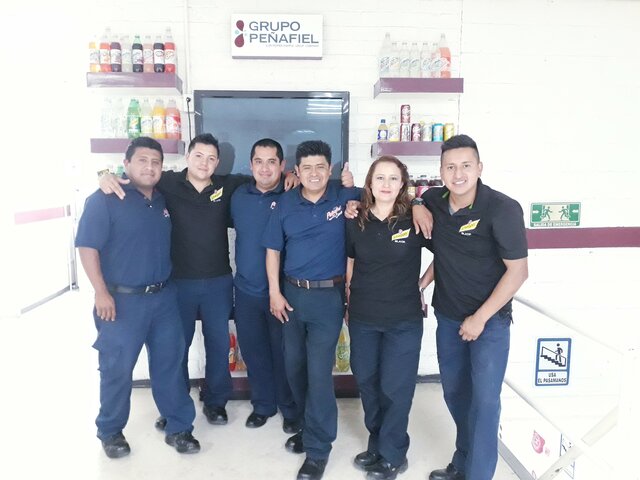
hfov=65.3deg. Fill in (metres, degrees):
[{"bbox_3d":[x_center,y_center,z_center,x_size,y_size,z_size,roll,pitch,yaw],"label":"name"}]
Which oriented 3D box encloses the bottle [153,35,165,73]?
[{"bbox_3d":[-1.051,-1.198,3.245,0.068,0.236,0.068,0,7,-3],"label":"bottle"}]

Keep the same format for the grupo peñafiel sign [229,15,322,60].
[{"bbox_3d":[-0.291,-1.390,3.424,0.625,0.285,0.060,0,7,-3],"label":"grupo peñafiel sign"}]

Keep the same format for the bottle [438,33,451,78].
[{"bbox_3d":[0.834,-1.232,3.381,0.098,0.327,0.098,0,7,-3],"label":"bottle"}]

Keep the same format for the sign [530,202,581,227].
[{"bbox_3d":[1.750,-0.187,3.705,0.372,0.178,0.012,0,7,-3],"label":"sign"}]

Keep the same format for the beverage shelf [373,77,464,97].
[{"bbox_3d":[0.663,-1.018,3.387,0.556,0.092,0.235,0,6,-4],"label":"beverage shelf"}]

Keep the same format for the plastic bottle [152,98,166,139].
[{"bbox_3d":[-1.047,-0.786,3.256,0.086,0.267,0.086,0,7,-3],"label":"plastic bottle"}]

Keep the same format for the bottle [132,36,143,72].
[{"bbox_3d":[-1.155,-1.175,3.172,0.070,0.240,0.070,0,6,-4],"label":"bottle"}]

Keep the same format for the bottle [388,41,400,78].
[{"bbox_3d":[0.492,-1.178,3.288,0.072,0.241,0.072,0,7,-3],"label":"bottle"}]

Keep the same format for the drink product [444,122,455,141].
[{"bbox_3d":[0.880,-0.729,3.382,0.066,0.122,0.066,0,6,-3],"label":"drink product"}]

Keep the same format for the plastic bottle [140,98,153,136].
[{"bbox_3d":[-1.129,-0.785,3.252,0.084,0.266,0.084,0,7,-3],"label":"plastic bottle"}]

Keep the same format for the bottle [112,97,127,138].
[{"bbox_3d":[-1.315,-0.798,3.275,0.086,0.268,0.086,0,6,-3],"label":"bottle"}]

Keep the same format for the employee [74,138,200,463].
[{"bbox_3d":[-0.977,0.332,2.674,0.600,1.739,0.400,-3,7,-25],"label":"employee"}]

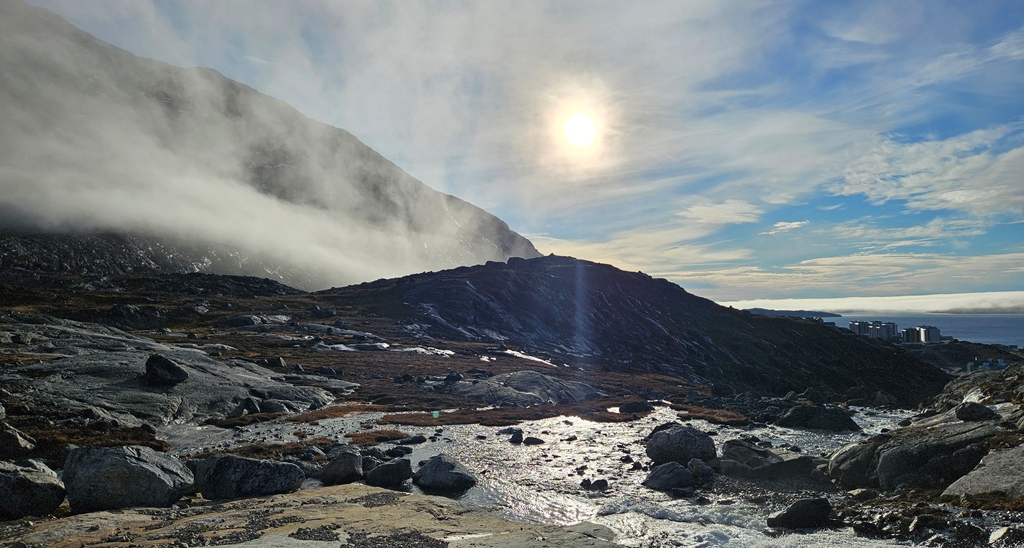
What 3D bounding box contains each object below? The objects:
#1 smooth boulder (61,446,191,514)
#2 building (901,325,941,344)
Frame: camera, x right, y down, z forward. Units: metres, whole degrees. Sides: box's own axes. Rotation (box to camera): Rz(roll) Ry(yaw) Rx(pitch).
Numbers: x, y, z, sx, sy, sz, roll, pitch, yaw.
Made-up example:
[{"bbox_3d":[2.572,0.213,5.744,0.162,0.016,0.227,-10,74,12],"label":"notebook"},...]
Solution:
[{"bbox_3d":[-3.870,2.040,7.000,1.140,0.570,0.780,0,-3,-6],"label":"smooth boulder"},{"bbox_3d":[691.000,102.500,1150.000,52.000,28.000,24.000,-1,-4,16],"label":"building"}]

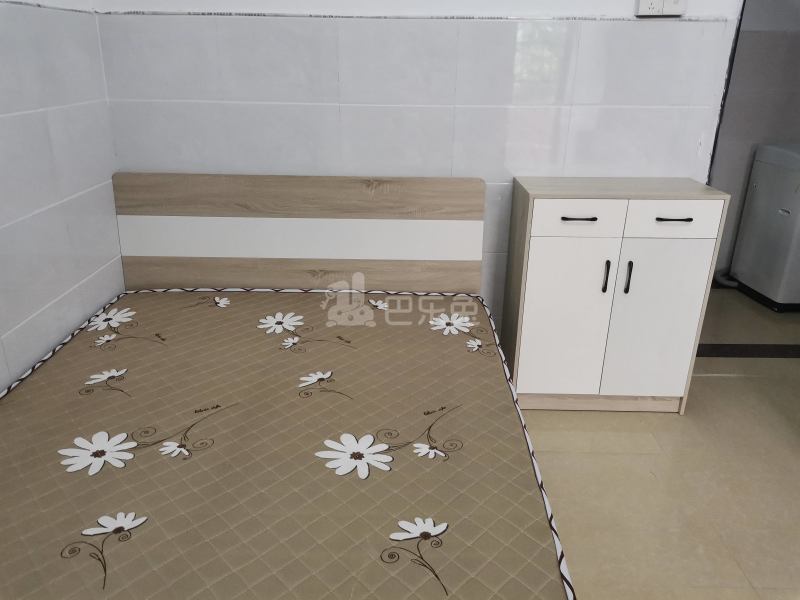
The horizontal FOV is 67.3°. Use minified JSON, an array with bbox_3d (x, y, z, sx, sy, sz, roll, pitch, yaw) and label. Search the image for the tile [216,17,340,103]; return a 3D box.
[{"bbox_3d":[-0.458,-0.900,2.260,0.450,0.302,0.020,0,22,-2],"label":"tile"}]

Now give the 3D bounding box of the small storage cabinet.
[{"bbox_3d":[0.802,-0.013,2.416,0.705,0.892,0.325,1,22,0],"label":"small storage cabinet"}]

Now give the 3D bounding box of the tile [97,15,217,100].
[{"bbox_3d":[-0.892,-0.900,2.248,0.420,0.302,0.020,0,22,-2],"label":"tile"}]

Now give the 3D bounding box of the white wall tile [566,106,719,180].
[{"bbox_3d":[0.951,-0.616,2.410,0.576,0.302,0.020,0,22,-2],"label":"white wall tile"}]

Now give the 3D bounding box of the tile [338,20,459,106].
[{"bbox_3d":[-0.008,-0.899,2.273,0.450,0.302,0.020,0,22,-2],"label":"tile"}]

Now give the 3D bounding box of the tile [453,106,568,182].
[{"bbox_3d":[0.439,-0.617,2.396,0.450,0.302,0.020,0,22,-2],"label":"tile"}]

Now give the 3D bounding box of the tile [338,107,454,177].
[{"bbox_3d":[-0.011,-0.618,2.384,0.450,0.302,0.020,0,22,-2],"label":"tile"}]

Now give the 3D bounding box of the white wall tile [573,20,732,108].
[{"bbox_3d":[0.955,-0.897,2.299,0.576,0.302,0.020,0,22,-2],"label":"white wall tile"}]

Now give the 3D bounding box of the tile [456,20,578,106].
[{"bbox_3d":[0.442,-0.898,2.285,0.450,0.302,0.020,0,22,-2],"label":"tile"}]

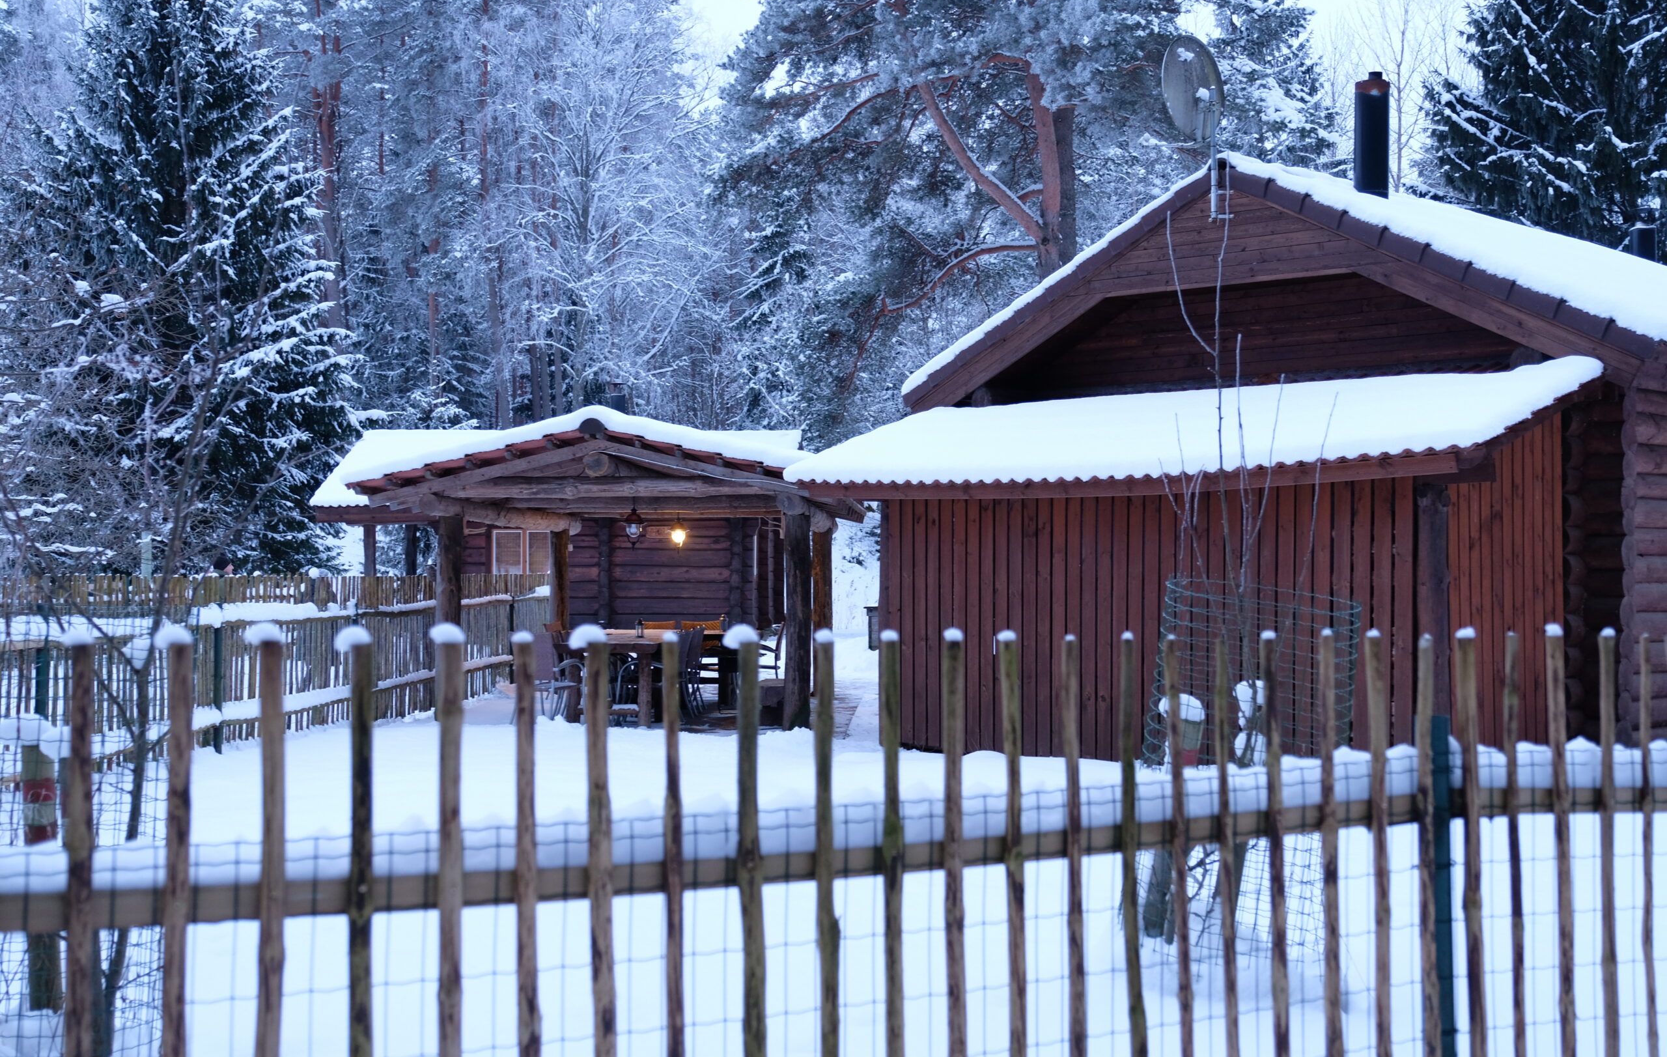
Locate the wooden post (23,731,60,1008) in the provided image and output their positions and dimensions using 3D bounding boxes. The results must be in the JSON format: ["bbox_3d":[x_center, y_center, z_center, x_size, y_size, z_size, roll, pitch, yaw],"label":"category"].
[{"bbox_3d":[-2.368,1.029,5.400,0.100,0.840,0.100,-2,-1,0],"label":"wooden post"}]

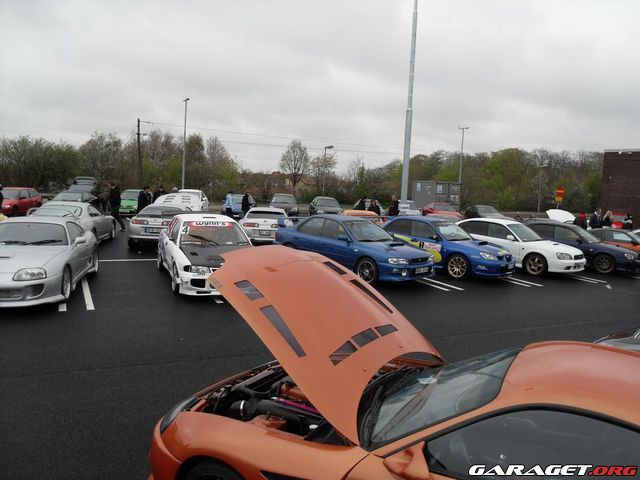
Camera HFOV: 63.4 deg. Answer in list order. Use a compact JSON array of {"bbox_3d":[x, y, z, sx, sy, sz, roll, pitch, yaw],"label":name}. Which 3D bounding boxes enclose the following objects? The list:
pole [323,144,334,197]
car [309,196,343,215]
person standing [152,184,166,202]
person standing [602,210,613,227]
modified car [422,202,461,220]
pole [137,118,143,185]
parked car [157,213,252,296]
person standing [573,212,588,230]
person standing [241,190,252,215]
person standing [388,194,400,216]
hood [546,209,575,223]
[{"bbox_3d":[0.625,-5.201,43.202,0.950,5.280,0.250,5,7,15],"label":"pole"},{"bbox_3d":[0.359,-2.010,33.842,1.700,1.420,4.300,2,6,-9],"label":"car"},{"bbox_3d":[-6.616,-1.334,21.611,0.500,1.770,0.350,2,6,-15],"label":"person standing"},{"bbox_3d":[11.839,-0.378,21.492,0.460,1.670,0.350,2,6,-10],"label":"person standing"},{"bbox_3d":[8.427,-1.799,36.432,1.720,1.360,4.250,2,6,-12],"label":"modified car"},{"bbox_3d":[-20.028,-9.464,58.000,0.300,8.310,0.300,-3,0,0],"label":"pole"},{"bbox_3d":[-2.381,0.164,11.075,1.700,1.410,4.320,1,7,-22],"label":"parked car"},{"bbox_3d":[10.170,-0.263,20.390,0.450,1.620,0.500,2,6,-10],"label":"person standing"},{"bbox_3d":[-3.786,-1.689,26.914,0.350,1.720,0.500,8,7,40],"label":"person standing"},{"bbox_3d":[4.032,-1.341,27.411,0.500,1.780,0.350,6,7,30],"label":"person standing"},{"bbox_3d":[11.682,-1.028,24.875,1.400,0.750,0.850,2,6,-10],"label":"hood"}]

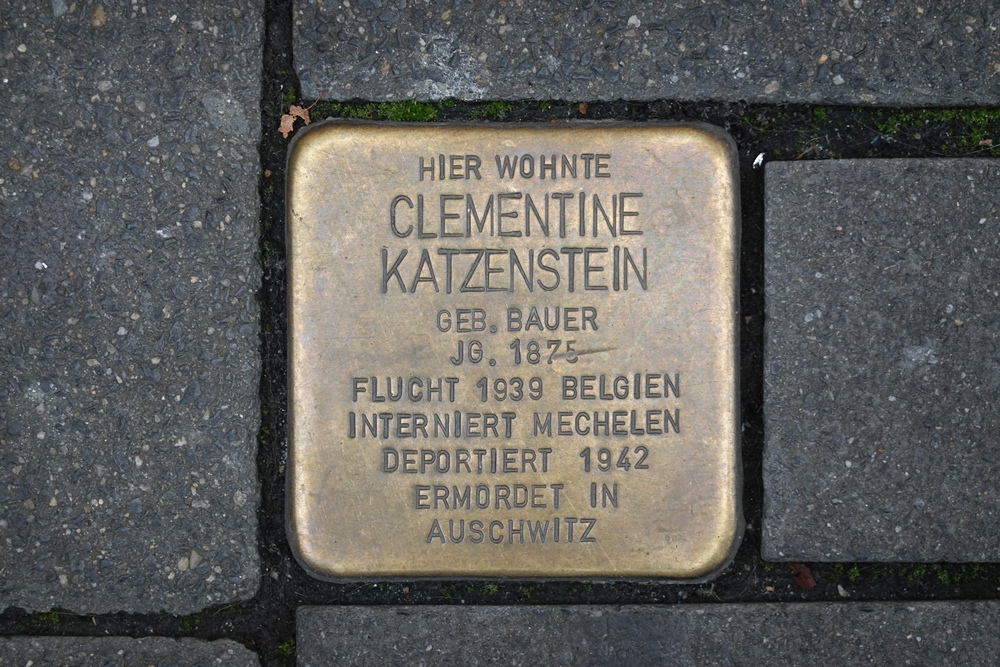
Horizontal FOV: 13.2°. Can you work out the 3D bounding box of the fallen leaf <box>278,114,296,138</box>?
[{"bbox_3d":[-0.046,-0.045,0.934,0.004,0.002,0.005,12,86,1],"label":"fallen leaf"}]

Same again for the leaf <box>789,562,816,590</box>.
[{"bbox_3d":[0.065,0.052,0.927,0.004,0.002,0.007,-30,86,-2],"label":"leaf"}]

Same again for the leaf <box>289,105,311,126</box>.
[{"bbox_3d":[-0.043,-0.047,0.934,0.005,0.002,0.003,44,87,3],"label":"leaf"}]

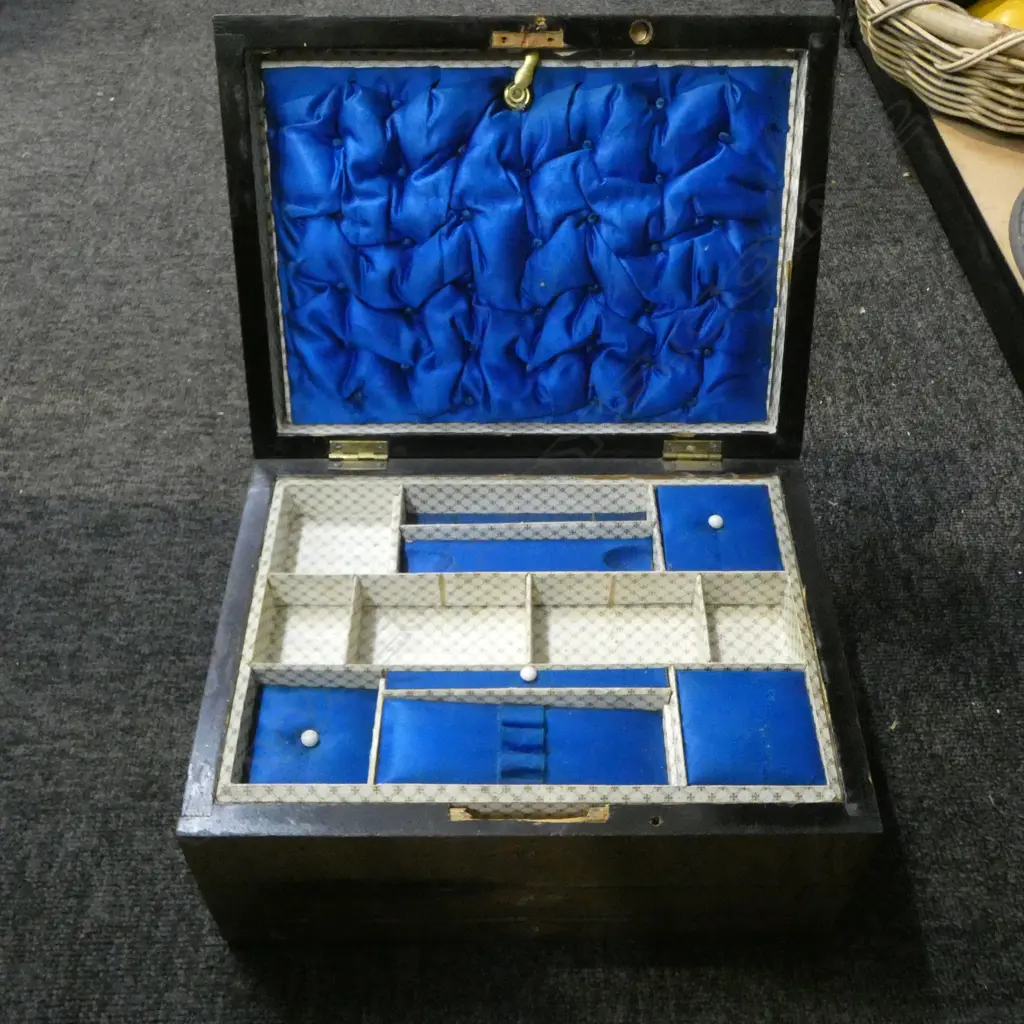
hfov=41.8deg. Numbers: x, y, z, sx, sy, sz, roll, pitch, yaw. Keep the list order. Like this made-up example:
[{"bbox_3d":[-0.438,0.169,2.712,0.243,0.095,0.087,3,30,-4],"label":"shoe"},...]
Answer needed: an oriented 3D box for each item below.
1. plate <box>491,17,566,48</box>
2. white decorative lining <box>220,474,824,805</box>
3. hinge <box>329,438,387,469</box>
[{"bbox_3d":[0.008,-0.230,0.645,0.035,0.014,0.004,0,22,0],"label":"plate"},{"bbox_3d":[0.008,0.067,0.665,0.272,0.036,0.196,0,48,0],"label":"white decorative lining"},{"bbox_3d":[-0.083,-0.030,0.721,0.032,0.015,0.008,0,28,0],"label":"hinge"}]

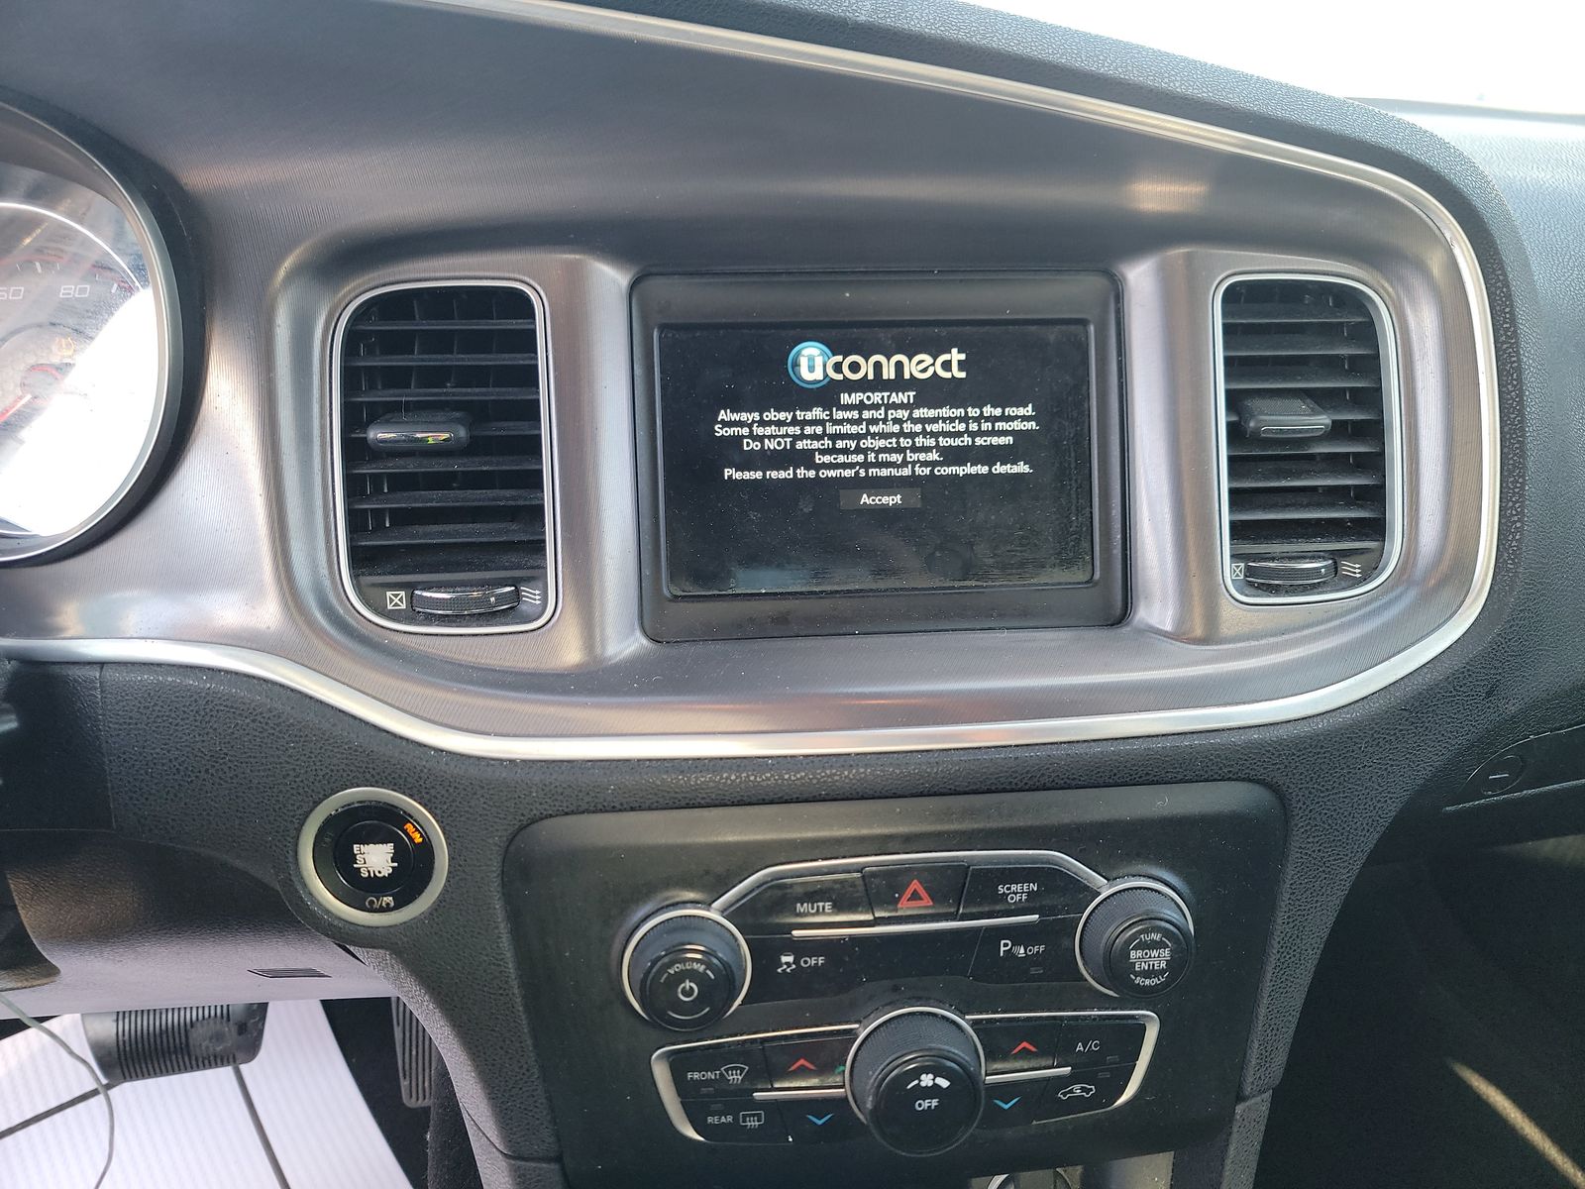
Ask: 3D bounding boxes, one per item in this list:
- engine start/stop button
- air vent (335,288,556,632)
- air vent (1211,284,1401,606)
[{"bbox_3d":[-0.142,0.088,0.377,0.051,0.051,0.016,-2,8,-1],"label":"engine start/stop button"},{"bbox_3d":[-0.121,-0.047,0.393,0.072,0.122,0.030,-2,0,-5],"label":"air vent"},{"bbox_3d":[0.189,-0.057,0.419,0.072,0.122,0.030,-2,0,-5],"label":"air vent"}]

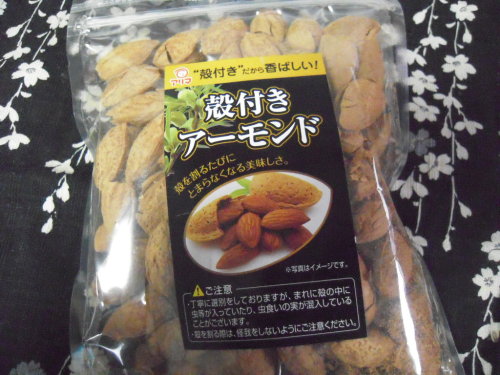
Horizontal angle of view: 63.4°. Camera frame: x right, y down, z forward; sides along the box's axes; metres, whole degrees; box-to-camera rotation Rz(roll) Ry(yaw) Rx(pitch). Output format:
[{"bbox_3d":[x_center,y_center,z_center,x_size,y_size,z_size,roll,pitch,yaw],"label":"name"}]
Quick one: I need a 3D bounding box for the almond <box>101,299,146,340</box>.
[{"bbox_3d":[-0.064,0.071,0.213,0.029,0.015,0.018,-27,75,-7],"label":"almond"}]

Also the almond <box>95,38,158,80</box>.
[{"bbox_3d":[-0.067,-0.072,0.223,0.038,0.016,0.018,-29,80,-4],"label":"almond"}]

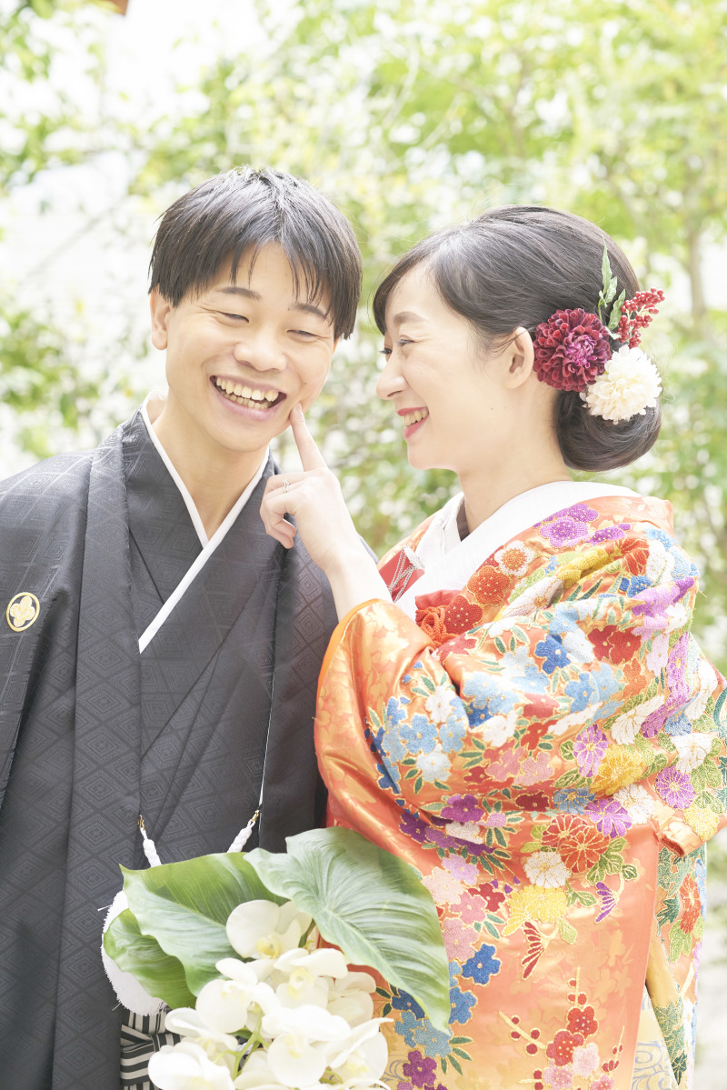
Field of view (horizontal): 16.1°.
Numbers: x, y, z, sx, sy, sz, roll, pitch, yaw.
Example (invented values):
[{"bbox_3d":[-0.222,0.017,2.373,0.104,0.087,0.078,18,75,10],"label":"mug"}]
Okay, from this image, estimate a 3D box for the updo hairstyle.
[{"bbox_3d":[0.137,-0.186,2.320,0.252,0.238,0.185,-1,2,-18],"label":"updo hairstyle"}]

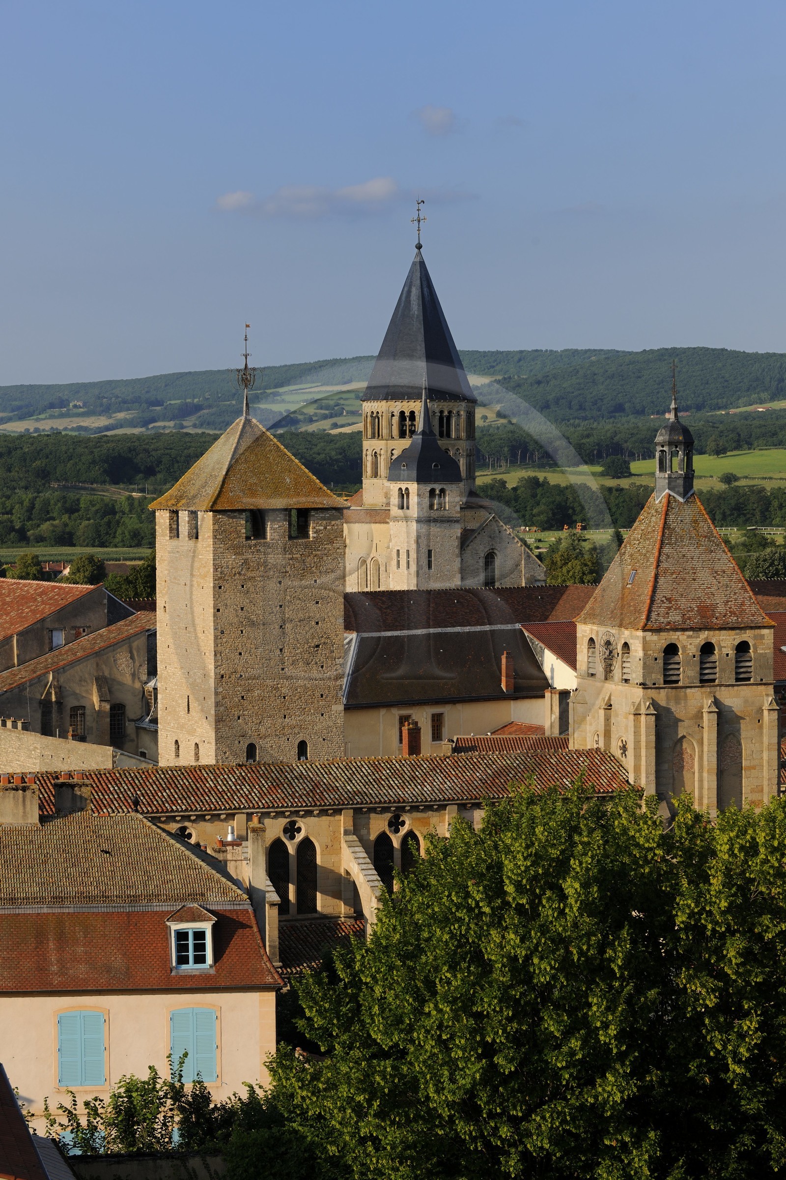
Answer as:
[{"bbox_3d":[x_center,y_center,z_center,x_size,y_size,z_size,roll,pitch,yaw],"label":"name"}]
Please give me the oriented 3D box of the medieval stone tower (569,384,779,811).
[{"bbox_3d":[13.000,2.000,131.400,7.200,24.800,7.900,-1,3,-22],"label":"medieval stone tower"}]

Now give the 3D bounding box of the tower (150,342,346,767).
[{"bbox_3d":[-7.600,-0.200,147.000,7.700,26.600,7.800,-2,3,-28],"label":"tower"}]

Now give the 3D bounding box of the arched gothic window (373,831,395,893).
[{"bbox_3d":[-0.424,13.572,136.500,1.080,3.650,0.400,-1,3,-21],"label":"arched gothic window"}]

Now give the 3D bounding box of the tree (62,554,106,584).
[{"bbox_3d":[-72.126,-3.993,660.000,9.800,9.300,9.800,0,3,0],"label":"tree"}]

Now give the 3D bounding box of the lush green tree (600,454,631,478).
[{"bbox_3d":[114.575,-63.312,1450.000,16.000,12.000,15.000,0,3,0],"label":"lush green tree"}]

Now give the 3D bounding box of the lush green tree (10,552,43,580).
[{"bbox_3d":[-86.920,-4.273,670.000,7.400,9.300,7.400,0,3,0],"label":"lush green tree"}]

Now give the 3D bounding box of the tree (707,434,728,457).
[{"bbox_3d":[190.304,-84.186,1650.000,11.900,13.200,11.900,0,3,0],"label":"tree"}]

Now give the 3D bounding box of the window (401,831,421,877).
[{"bbox_3d":[0.874,13.510,137.000,1.080,3.600,0.400,-1,3,-21],"label":"window"}]

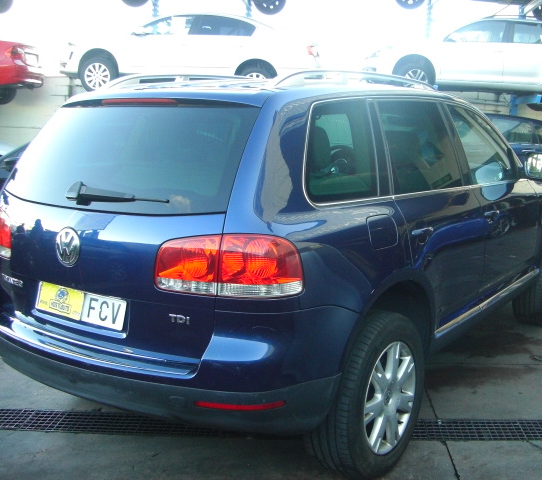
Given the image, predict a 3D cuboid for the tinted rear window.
[{"bbox_3d":[-0.634,-0.336,2.870,1.300,0.530,0.100,7,-24,35],"label":"tinted rear window"}]

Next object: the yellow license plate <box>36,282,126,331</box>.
[{"bbox_3d":[-0.762,0.260,2.795,0.520,0.112,0.020,7,-3,35],"label":"yellow license plate"}]

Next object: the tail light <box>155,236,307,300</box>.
[{"bbox_3d":[-0.148,0.073,2.454,0.514,0.240,0.180,5,11,27],"label":"tail light"}]

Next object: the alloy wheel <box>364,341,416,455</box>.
[{"bbox_3d":[0.452,0.680,3.108,0.190,0.494,0.494,7,12,35],"label":"alloy wheel"}]

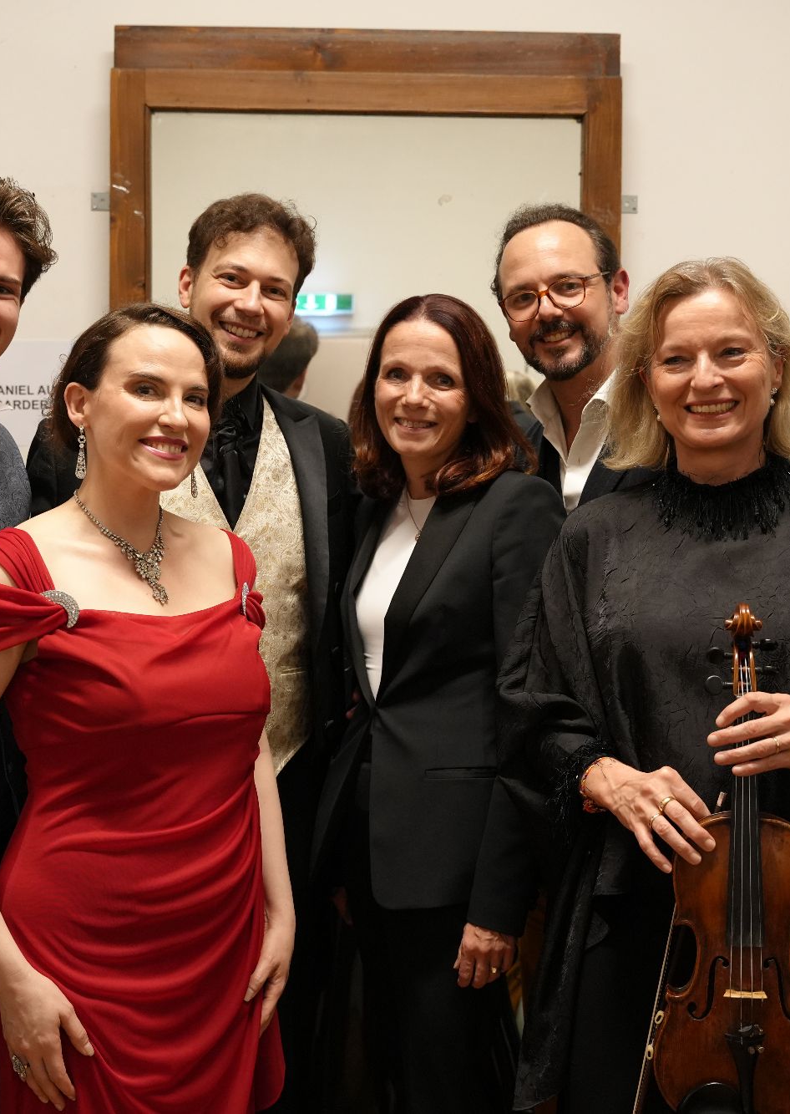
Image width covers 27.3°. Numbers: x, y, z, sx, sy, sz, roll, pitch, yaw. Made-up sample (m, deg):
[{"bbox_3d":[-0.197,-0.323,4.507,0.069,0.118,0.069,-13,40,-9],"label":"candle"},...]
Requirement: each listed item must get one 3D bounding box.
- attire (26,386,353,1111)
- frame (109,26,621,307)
[{"bbox_3d":[-0.268,0.549,2.254,0.560,1.570,0.360,0,2,-20],"label":"attire"},{"bbox_3d":[-0.056,0.111,2.967,0.920,2.100,0.050,0,2,-3],"label":"frame"}]

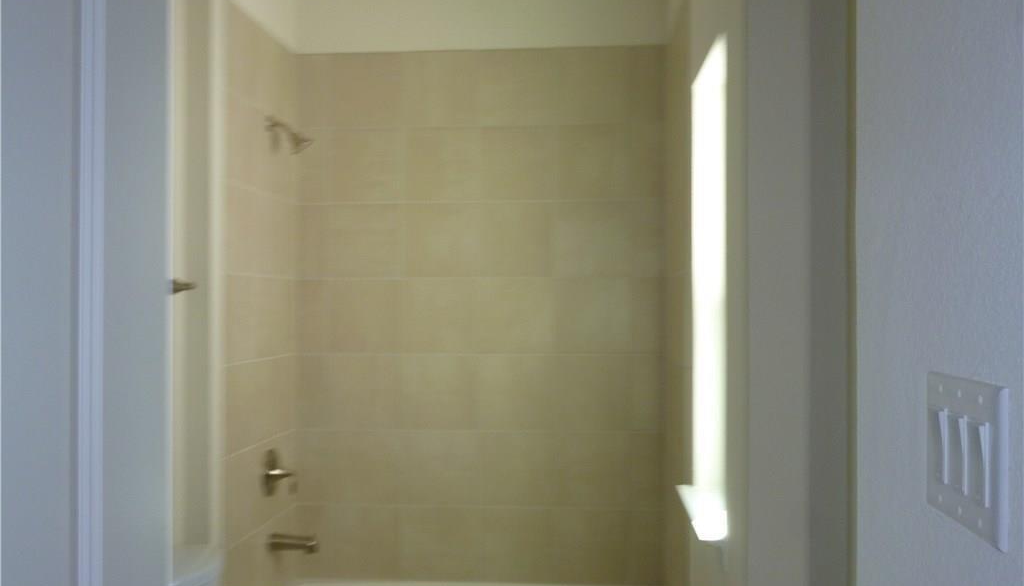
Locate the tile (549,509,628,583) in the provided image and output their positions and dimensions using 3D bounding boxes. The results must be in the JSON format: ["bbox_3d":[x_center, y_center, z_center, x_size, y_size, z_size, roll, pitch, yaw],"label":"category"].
[{"bbox_3d":[0.311,1.012,3.772,0.305,0.305,0.012,0,-1,5],"label":"tile"}]

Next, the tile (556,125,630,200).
[{"bbox_3d":[0.325,-0.521,3.783,0.301,0.301,0.012,0,0,5],"label":"tile"}]

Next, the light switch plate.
[{"bbox_3d":[0.377,0.134,0.792,0.010,0.123,0.168,0,0,5],"label":"light switch plate"}]

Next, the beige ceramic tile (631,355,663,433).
[{"bbox_3d":[0.537,0.398,3.756,0.131,0.303,0.010,0,-1,5],"label":"beige ceramic tile"}]

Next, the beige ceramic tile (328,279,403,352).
[{"bbox_3d":[-0.597,0.092,3.863,0.306,0.300,0.012,0,0,5],"label":"beige ceramic tile"}]

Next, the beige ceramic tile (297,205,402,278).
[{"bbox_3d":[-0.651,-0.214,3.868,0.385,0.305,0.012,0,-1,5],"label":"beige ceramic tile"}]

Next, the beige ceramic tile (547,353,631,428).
[{"bbox_3d":[0.313,0.398,3.777,0.305,0.305,0.012,0,-1,5],"label":"beige ceramic tile"}]

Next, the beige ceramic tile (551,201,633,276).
[{"bbox_3d":[0.317,-0.213,3.783,0.313,0.304,0.012,0,0,5],"label":"beige ceramic tile"}]

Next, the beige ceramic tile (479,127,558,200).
[{"bbox_3d":[0.026,-0.518,3.802,0.314,0.293,0.010,0,0,5],"label":"beige ceramic tile"}]

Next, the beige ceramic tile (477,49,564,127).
[{"bbox_3d":[0.030,-0.825,3.803,0.338,0.305,0.010,0,0,5],"label":"beige ceramic tile"}]

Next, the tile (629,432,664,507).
[{"bbox_3d":[0.533,0.699,3.752,0.141,0.301,0.010,0,0,5],"label":"tile"}]

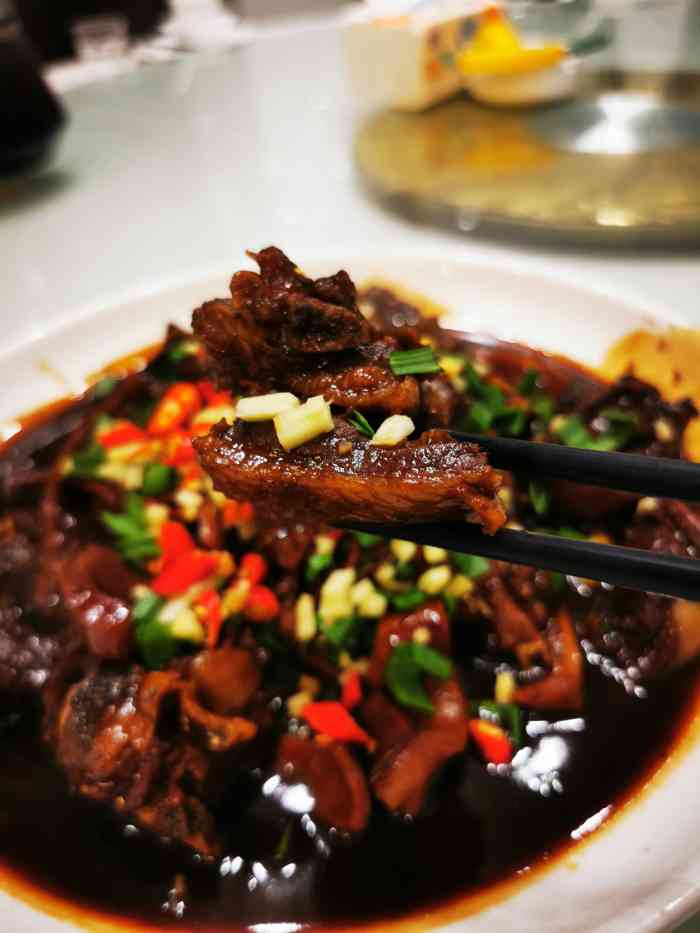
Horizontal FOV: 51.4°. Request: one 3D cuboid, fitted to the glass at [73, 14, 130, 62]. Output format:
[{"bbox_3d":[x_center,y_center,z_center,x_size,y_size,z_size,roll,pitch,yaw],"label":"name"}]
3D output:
[{"bbox_3d":[-0.342,-0.584,1.000,0.074,0.062,0.074,-3,40,0],"label":"glass"}]

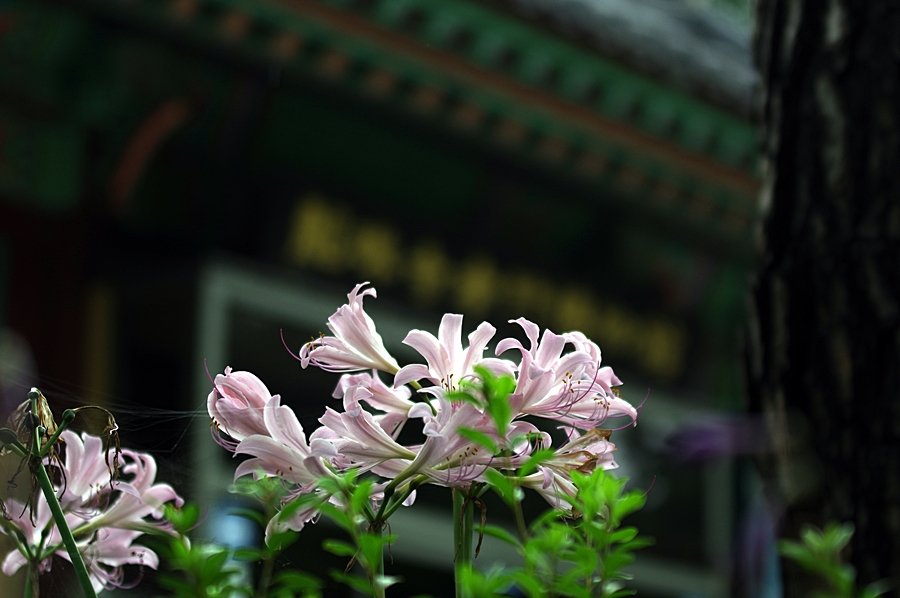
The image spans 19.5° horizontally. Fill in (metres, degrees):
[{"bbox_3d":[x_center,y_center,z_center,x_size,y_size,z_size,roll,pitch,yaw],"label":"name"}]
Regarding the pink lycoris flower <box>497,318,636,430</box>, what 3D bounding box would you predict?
[{"bbox_3d":[0.088,0.057,1.980,0.085,0.080,0.085,11,-14,-39],"label":"pink lycoris flower"}]

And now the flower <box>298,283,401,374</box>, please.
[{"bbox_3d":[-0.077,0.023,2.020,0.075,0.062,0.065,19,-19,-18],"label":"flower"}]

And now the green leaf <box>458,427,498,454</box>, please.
[{"bbox_3d":[0.021,0.102,1.900,0.033,0.006,0.013,30,14,-18],"label":"green leaf"}]

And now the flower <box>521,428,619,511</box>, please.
[{"bbox_3d":[0.090,0.129,1.980,0.070,0.060,0.050,3,-10,30],"label":"flower"}]

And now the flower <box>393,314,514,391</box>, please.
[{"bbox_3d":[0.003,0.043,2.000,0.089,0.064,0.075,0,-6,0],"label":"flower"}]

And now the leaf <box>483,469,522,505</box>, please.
[{"bbox_3d":[0.039,0.138,1.920,0.006,0.036,0.014,-25,17,48],"label":"leaf"}]

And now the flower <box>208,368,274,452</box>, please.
[{"bbox_3d":[-0.158,0.083,1.990,0.062,0.052,0.050,23,-25,-38],"label":"flower"}]

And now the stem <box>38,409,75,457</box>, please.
[{"bbox_3d":[-0.297,0.101,1.980,0.010,0.042,0.010,37,0,0],"label":"stem"}]

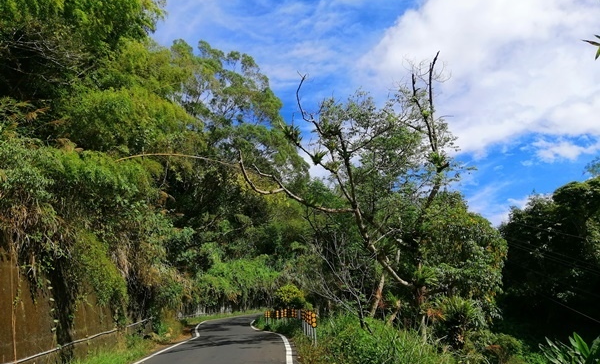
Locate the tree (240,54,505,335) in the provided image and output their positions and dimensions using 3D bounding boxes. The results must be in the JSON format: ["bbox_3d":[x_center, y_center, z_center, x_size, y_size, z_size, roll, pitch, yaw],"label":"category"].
[{"bbox_3d":[2.650,0.162,16.492,9.300,10.600,8.000,0,-15,0],"label":"tree"}]

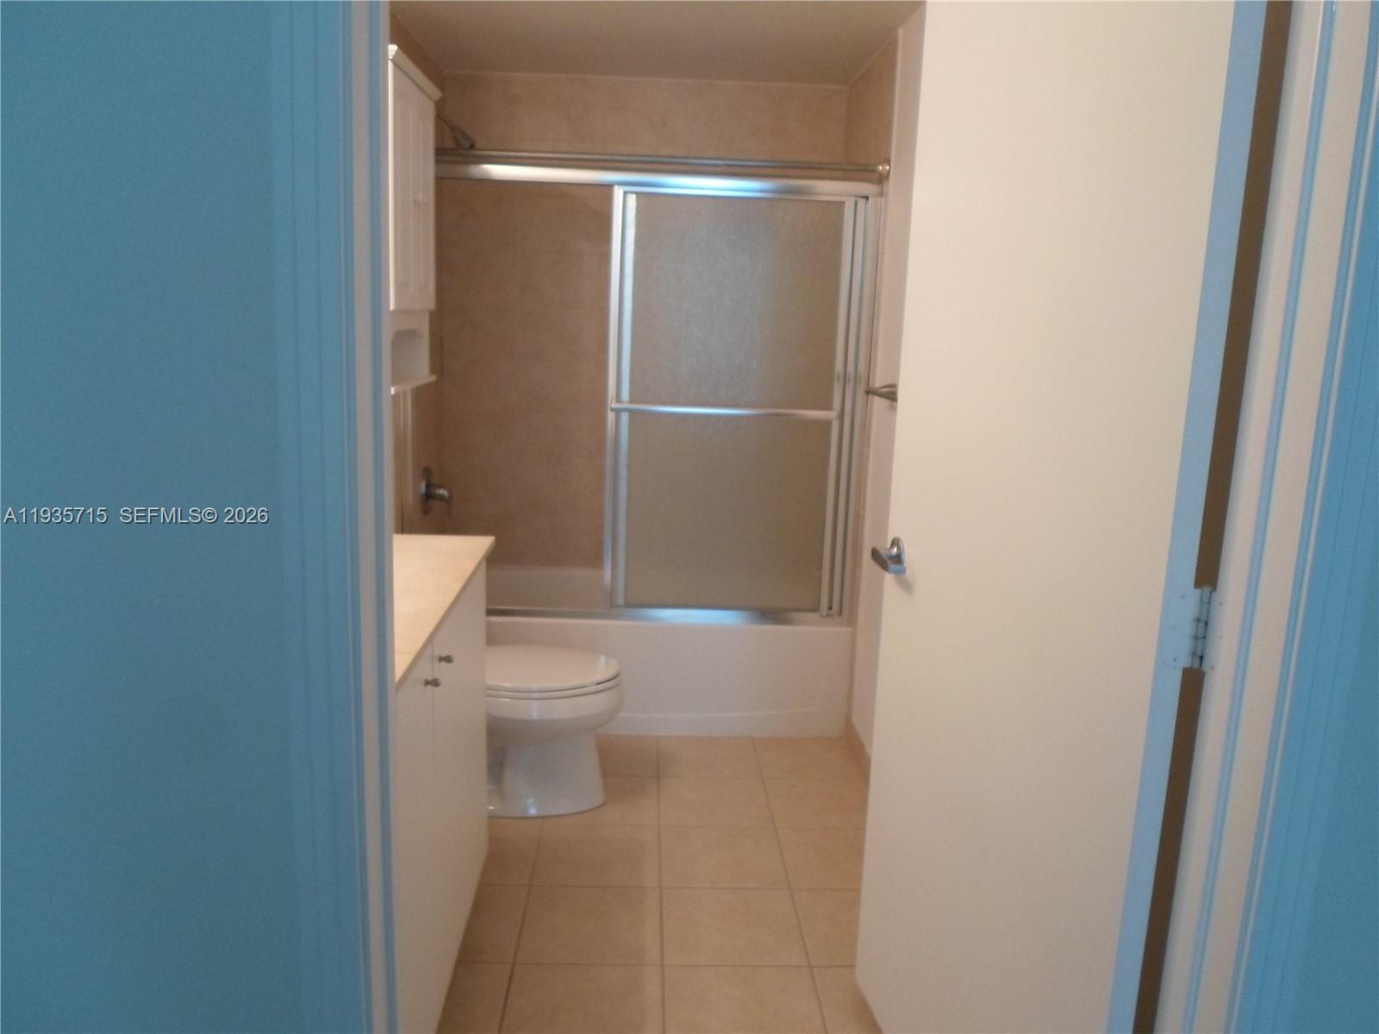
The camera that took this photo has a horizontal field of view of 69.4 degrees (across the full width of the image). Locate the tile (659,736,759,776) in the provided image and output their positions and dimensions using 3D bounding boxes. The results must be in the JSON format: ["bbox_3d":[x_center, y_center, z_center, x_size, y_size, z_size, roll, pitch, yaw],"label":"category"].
[{"bbox_3d":[0.060,0.768,3.159,0.312,0.010,0.304,2,11,-3],"label":"tile"}]

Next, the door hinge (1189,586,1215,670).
[{"bbox_3d":[0.566,0.123,1.100,0.018,0.090,0.018,2,11,-3],"label":"door hinge"}]

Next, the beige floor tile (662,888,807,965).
[{"bbox_3d":[0.096,0.934,2.270,0.312,0.010,0.304,2,11,-3],"label":"beige floor tile"}]

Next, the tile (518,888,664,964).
[{"bbox_3d":[-0.219,0.925,2.256,0.312,0.010,0.304,2,11,-3],"label":"tile"}]

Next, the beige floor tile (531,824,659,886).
[{"bbox_3d":[-0.231,0.870,2.552,0.312,0.010,0.304,2,11,-3],"label":"beige floor tile"}]

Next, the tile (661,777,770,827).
[{"bbox_3d":[0.072,0.823,2.863,0.312,0.010,0.304,2,11,-3],"label":"tile"}]

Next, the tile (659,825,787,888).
[{"bbox_3d":[0.084,0.879,2.566,0.312,0.010,0.304,2,11,-3],"label":"tile"}]

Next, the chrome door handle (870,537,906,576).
[{"bbox_3d":[0.369,0.070,1.805,0.055,0.055,0.110,0,11,-10],"label":"chrome door handle"}]

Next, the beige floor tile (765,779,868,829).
[{"bbox_3d":[0.386,0.832,2.877,0.312,0.010,0.304,2,11,-3],"label":"beige floor tile"}]

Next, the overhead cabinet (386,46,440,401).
[{"bbox_3d":[-0.786,-0.736,2.593,0.190,0.800,0.500,2,11,-3],"label":"overhead cabinet"}]

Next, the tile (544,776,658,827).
[{"bbox_3d":[-0.243,0.814,2.848,0.312,0.010,0.304,2,11,-3],"label":"tile"}]

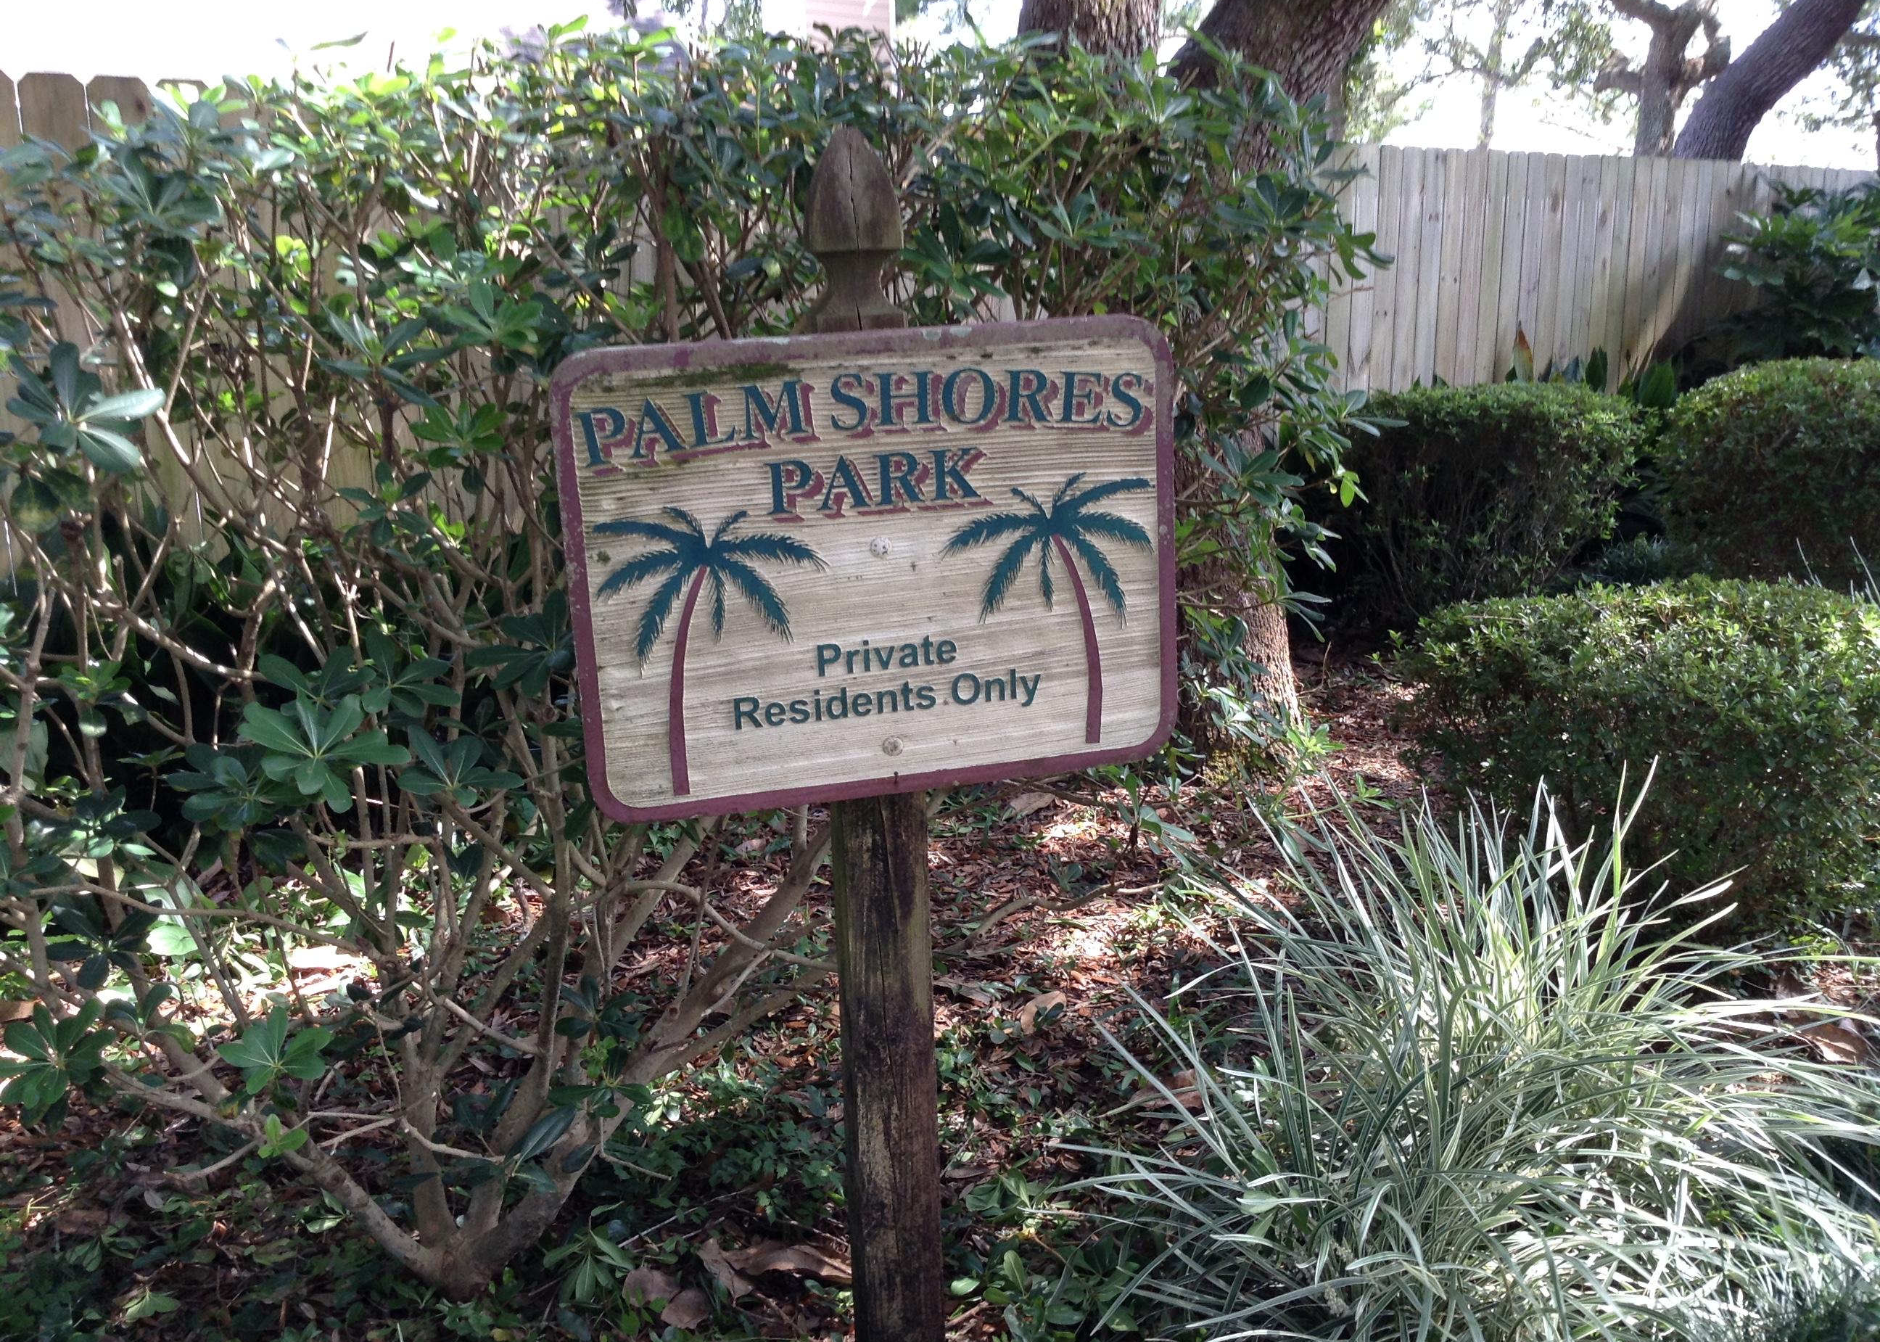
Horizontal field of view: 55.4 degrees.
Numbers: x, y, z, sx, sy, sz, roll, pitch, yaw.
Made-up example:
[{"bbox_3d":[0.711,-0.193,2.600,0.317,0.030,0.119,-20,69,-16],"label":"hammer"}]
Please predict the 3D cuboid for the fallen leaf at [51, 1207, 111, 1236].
[{"bbox_3d":[-1.290,0.826,2.688,0.088,0.021,0.056,-5,14,-18],"label":"fallen leaf"}]

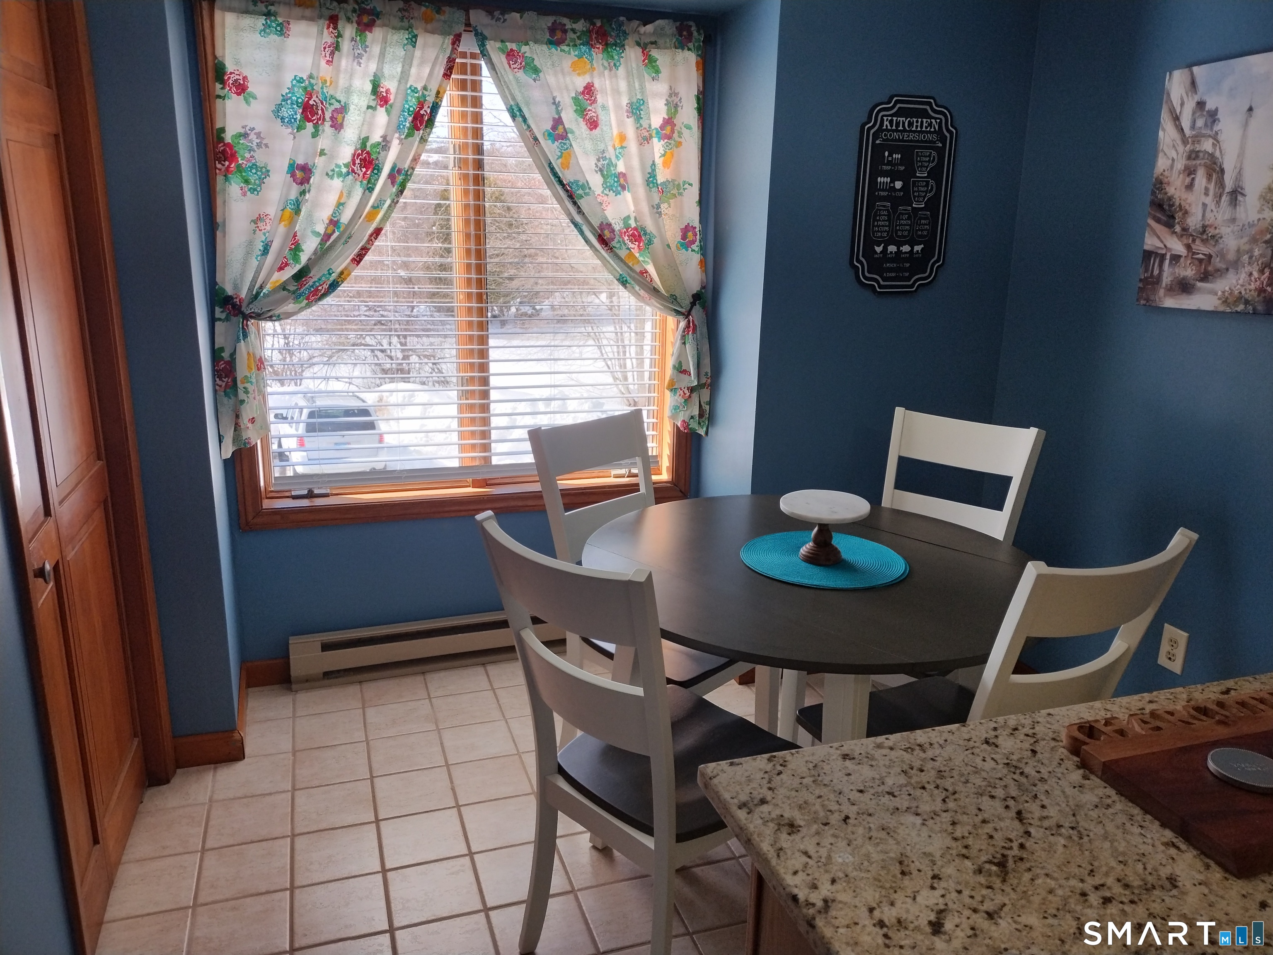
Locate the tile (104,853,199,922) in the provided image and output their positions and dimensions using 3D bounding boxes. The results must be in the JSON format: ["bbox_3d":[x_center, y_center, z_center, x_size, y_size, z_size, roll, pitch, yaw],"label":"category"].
[{"bbox_3d":[-1.108,0.944,2.109,0.190,0.009,0.197,-4,15,-19],"label":"tile"}]

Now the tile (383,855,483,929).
[{"bbox_3d":[-0.467,0.957,2.120,0.198,0.010,0.198,-4,16,-19],"label":"tile"}]

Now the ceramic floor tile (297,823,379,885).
[{"bbox_3d":[-0.733,0.922,2.252,0.197,0.010,0.197,-4,15,-19],"label":"ceramic floor tile"}]

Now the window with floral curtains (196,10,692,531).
[{"bbox_3d":[-0.523,-0.658,3.012,1.552,1.621,0.070,-4,15,-19],"label":"window with floral curtains"}]

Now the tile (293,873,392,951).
[{"bbox_3d":[-0.661,0.970,2.053,0.198,0.010,0.198,-4,16,-19],"label":"tile"}]

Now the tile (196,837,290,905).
[{"bbox_3d":[-0.922,0.931,2.173,0.197,0.009,0.197,-4,15,-19],"label":"tile"}]

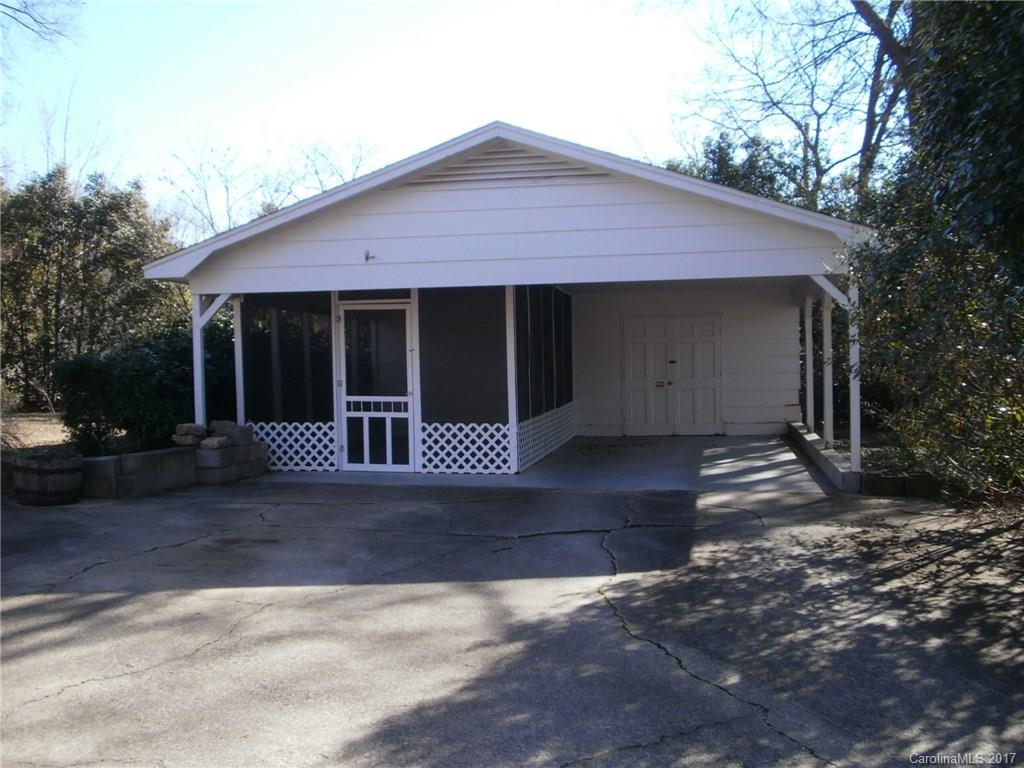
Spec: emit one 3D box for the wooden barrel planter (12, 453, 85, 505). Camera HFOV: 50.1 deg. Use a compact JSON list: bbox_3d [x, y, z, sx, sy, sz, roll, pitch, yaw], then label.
[{"bbox_3d":[-4.670,0.946,10.993,0.650,0.460,0.650,-1,2,11],"label":"wooden barrel planter"}]

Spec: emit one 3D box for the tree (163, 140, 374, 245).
[{"bbox_3d":[-6.631,-2.990,30.068,5.800,7.370,5.500,-1,2,11],"label":"tree"}]

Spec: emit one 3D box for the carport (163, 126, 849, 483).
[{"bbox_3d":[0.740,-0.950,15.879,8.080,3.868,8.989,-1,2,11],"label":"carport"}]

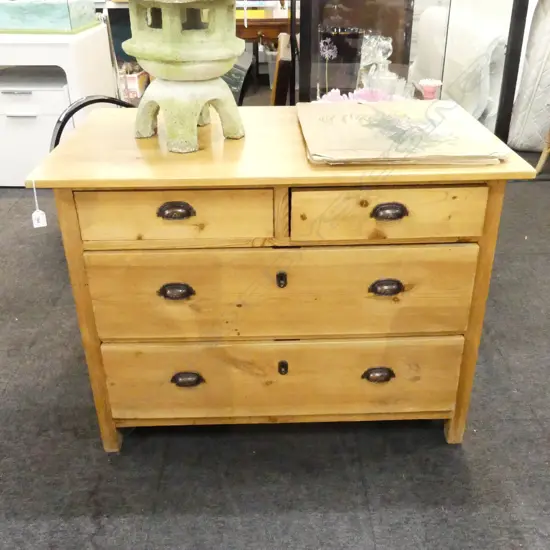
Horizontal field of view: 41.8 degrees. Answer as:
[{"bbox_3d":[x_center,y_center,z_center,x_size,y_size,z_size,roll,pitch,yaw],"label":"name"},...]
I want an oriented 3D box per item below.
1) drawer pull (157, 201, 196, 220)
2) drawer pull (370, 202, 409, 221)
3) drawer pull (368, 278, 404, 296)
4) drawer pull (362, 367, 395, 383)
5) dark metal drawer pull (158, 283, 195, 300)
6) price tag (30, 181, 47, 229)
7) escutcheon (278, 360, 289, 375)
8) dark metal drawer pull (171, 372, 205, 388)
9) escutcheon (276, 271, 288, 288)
[{"bbox_3d":[-0.218,-0.141,1.583,0.089,0.038,0.023,-1,30,0],"label":"drawer pull"},{"bbox_3d":[0.268,-0.146,1.675,0.090,0.035,0.023,-1,30,0],"label":"drawer pull"},{"bbox_3d":[0.262,0.029,1.681,0.089,0.038,0.023,-1,30,0],"label":"drawer pull"},{"bbox_3d":[0.262,0.252,1.810,0.089,0.038,0.023,-1,30,0],"label":"drawer pull"},{"bbox_3d":[-0.232,0.039,1.681,0.089,0.038,0.023,-1,30,0],"label":"dark metal drawer pull"},{"bbox_3d":[-0.522,-0.154,1.579,0.031,0.114,0.006,-1,30,0],"label":"price tag"},{"bbox_3d":[0.022,0.234,1.808,0.024,0.043,0.004,-1,30,0],"label":"escutcheon"},{"bbox_3d":[-0.219,0.264,1.812,0.089,0.038,0.023,-1,30,0],"label":"dark metal drawer pull"},{"bbox_3d":[0.018,0.014,1.789,0.026,0.047,0.005,-1,30,0],"label":"escutcheon"}]

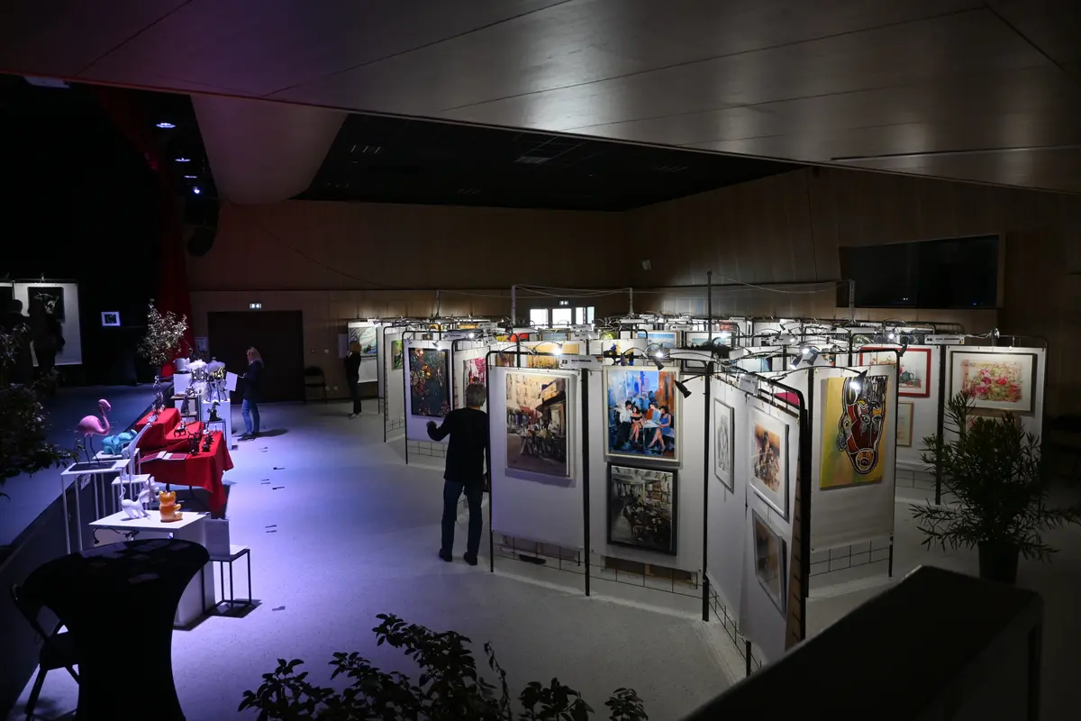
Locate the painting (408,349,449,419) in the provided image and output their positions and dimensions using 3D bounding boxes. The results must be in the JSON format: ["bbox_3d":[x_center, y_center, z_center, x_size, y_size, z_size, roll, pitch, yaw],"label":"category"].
[{"bbox_3d":[-1.614,0.326,10.525,0.728,0.983,0.040,2,6,31],"label":"painting"}]

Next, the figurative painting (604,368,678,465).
[{"bbox_3d":[0.788,0.409,5.606,0.627,0.710,0.040,2,6,31],"label":"figurative painting"}]

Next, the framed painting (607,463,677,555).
[{"bbox_3d":[0.800,1.160,5.665,0.584,0.671,0.040,2,6,31],"label":"framed painting"}]

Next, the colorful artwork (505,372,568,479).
[{"bbox_3d":[-0.020,0.535,6.108,0.636,0.849,0.040,2,6,31],"label":"colorful artwork"}]

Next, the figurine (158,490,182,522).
[{"bbox_3d":[-2.894,1.136,5.628,0.140,0.230,0.170,2,5,28],"label":"figurine"}]

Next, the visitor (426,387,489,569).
[{"bbox_3d":[-0.776,1.051,6.805,0.600,1.686,0.420,-2,5,-17],"label":"visitor"}]

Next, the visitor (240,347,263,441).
[{"bbox_3d":[-5.299,0.575,13.140,0.430,1.663,0.460,-2,5,-20],"label":"visitor"}]

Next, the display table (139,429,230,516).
[{"bbox_3d":[-4.249,1.389,8.671,0.800,0.760,1.760,-2,5,-21],"label":"display table"}]

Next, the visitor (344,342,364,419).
[{"bbox_3d":[-4.007,0.391,15.505,0.420,1.618,0.460,-2,5,-18],"label":"visitor"}]

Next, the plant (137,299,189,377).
[{"bbox_3d":[-7.228,-0.383,13.738,0.960,1.565,0.820,-3,5,-28],"label":"plant"}]

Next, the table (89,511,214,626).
[{"bbox_3d":[-3.080,1.625,5.731,0.785,0.757,0.420,0,5,9],"label":"table"}]

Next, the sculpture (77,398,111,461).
[{"bbox_3d":[-3.819,0.609,6.157,0.275,0.553,0.120,-3,5,-25],"label":"sculpture"}]

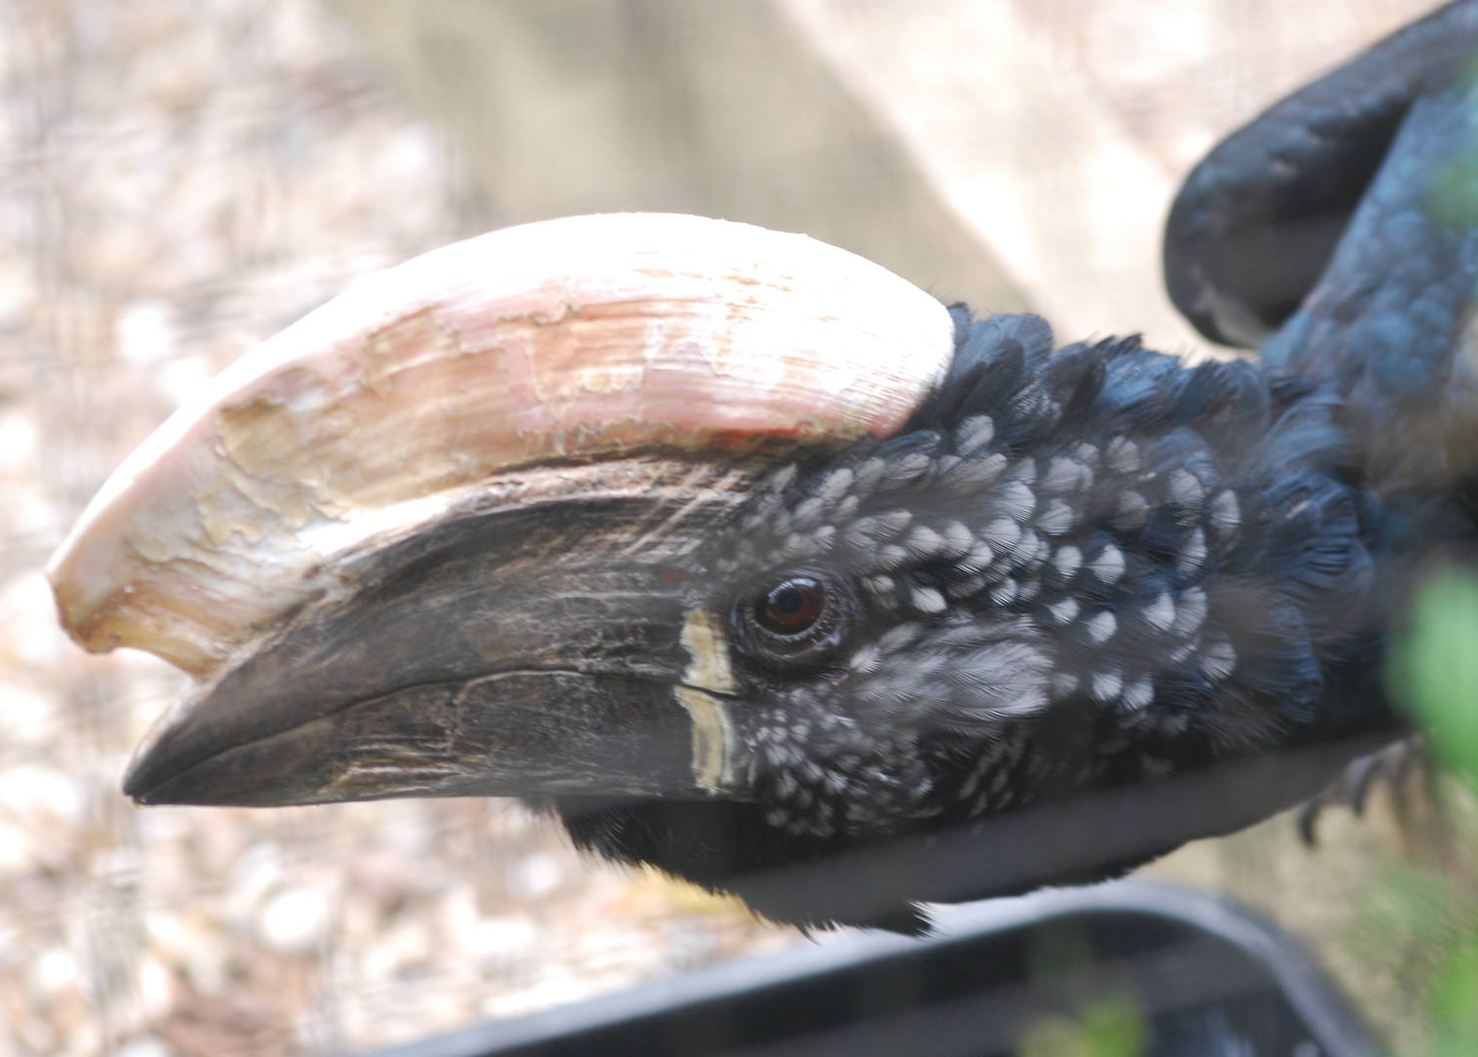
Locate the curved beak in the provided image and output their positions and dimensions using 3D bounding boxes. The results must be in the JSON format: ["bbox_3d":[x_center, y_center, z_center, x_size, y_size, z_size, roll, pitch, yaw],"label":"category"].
[{"bbox_3d":[-0.068,0.025,1.800,0.140,0.071,0.047,-1,17,-4],"label":"curved beak"}]

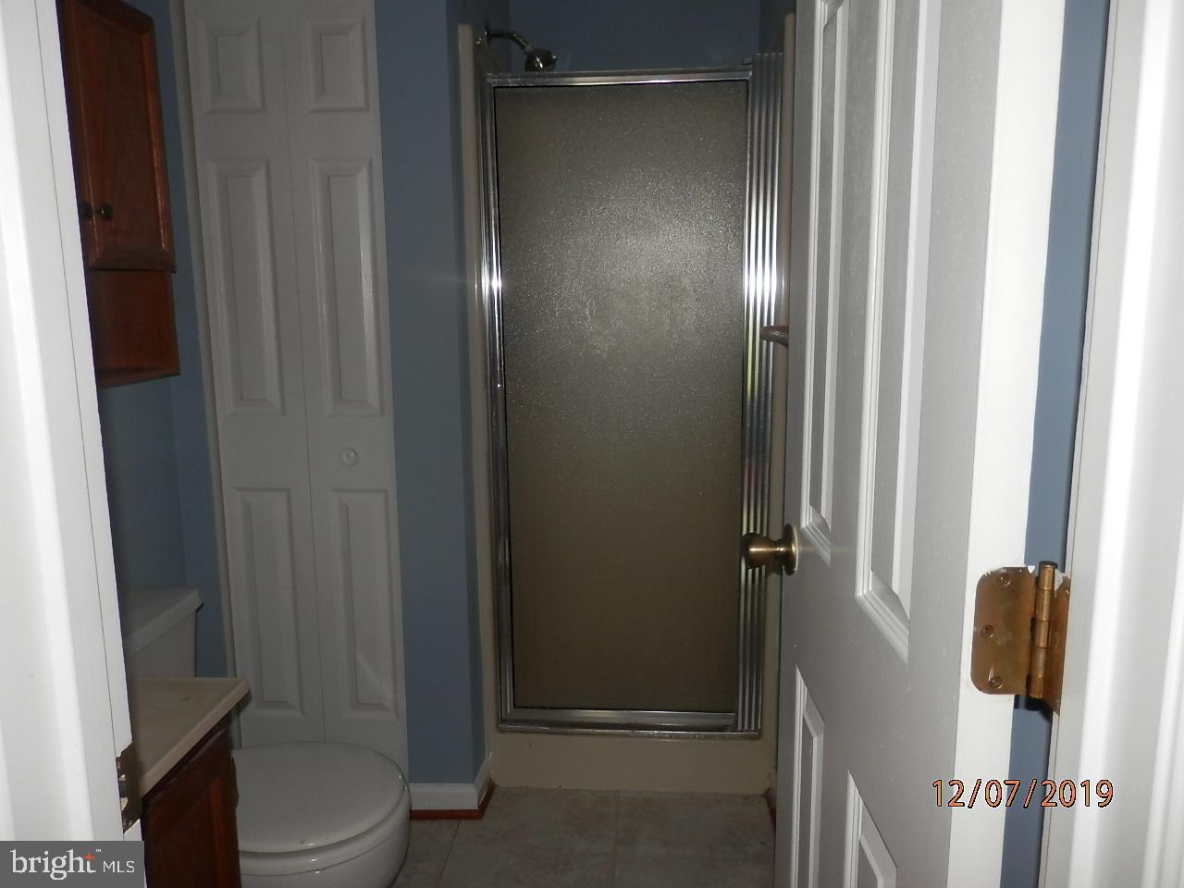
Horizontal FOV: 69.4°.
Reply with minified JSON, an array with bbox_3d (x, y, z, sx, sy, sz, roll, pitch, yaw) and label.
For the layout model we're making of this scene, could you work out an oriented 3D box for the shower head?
[{"bbox_3d":[-0.198,-1.092,2.374,0.203,0.141,0.085,0,9,2],"label":"shower head"}]

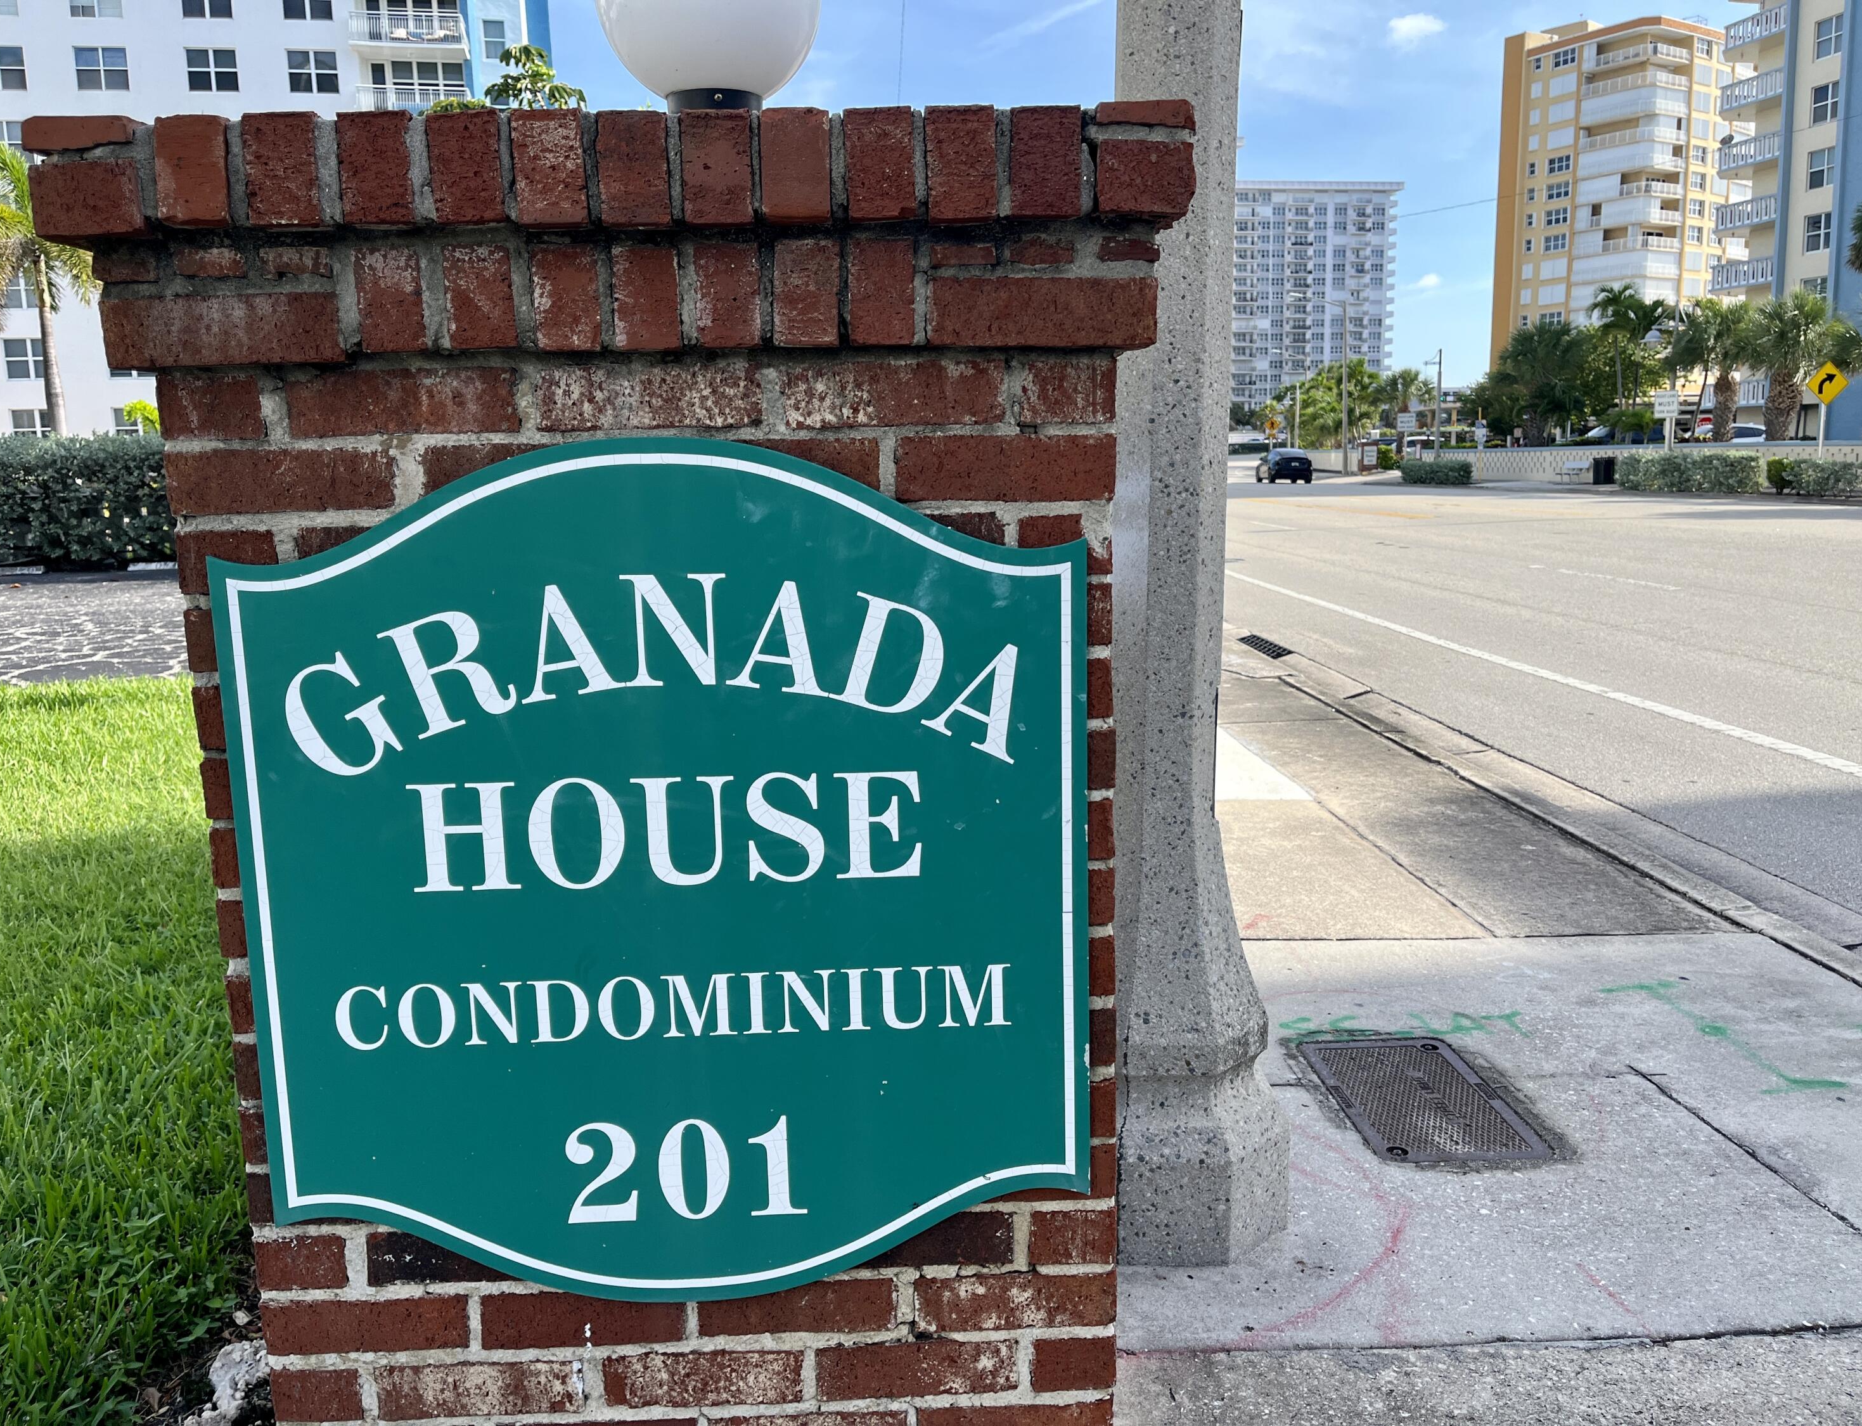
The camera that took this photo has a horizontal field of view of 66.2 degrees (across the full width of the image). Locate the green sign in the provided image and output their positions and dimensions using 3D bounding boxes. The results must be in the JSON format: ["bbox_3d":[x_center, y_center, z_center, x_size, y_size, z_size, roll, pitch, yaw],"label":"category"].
[{"bbox_3d":[-0.247,0.166,1.350,0.794,0.838,0.020,-2,9,-2],"label":"green sign"}]

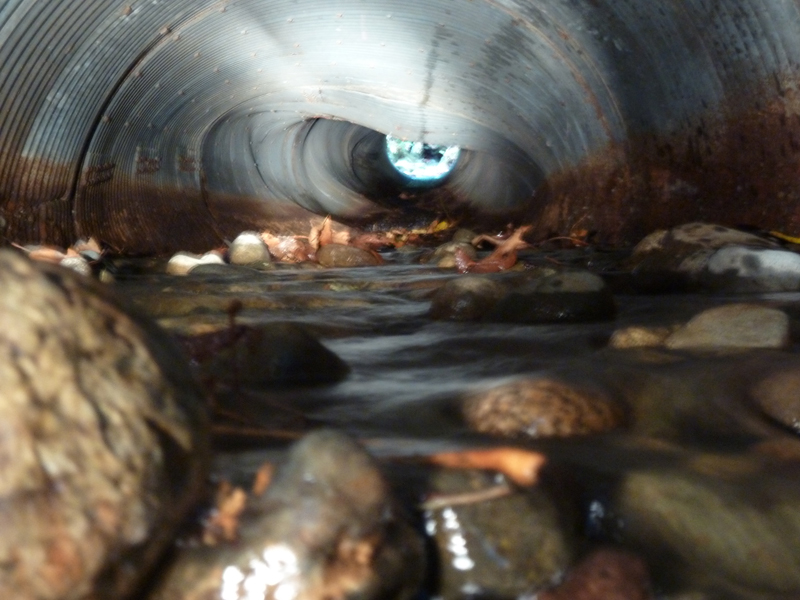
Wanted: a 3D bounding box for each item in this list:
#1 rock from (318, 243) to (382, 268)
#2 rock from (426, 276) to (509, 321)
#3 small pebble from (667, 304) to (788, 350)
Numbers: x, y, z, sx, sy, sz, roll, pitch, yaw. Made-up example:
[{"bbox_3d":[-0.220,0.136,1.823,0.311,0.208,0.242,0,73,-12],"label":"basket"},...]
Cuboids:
[{"bbox_3d":[-0.118,-0.101,4.200,0.154,0.066,0.110,0,2,0],"label":"rock"},{"bbox_3d":[0.076,0.003,2.000,0.089,0.059,0.080,0,2,0],"label":"rock"},{"bbox_3d":[0.284,0.029,1.570,0.108,0.050,0.080,0,2,0],"label":"small pebble"}]

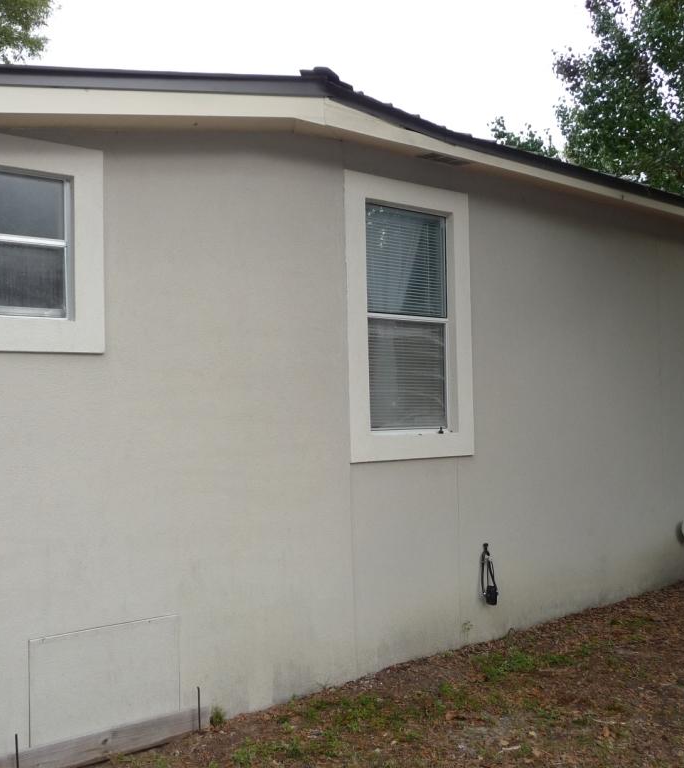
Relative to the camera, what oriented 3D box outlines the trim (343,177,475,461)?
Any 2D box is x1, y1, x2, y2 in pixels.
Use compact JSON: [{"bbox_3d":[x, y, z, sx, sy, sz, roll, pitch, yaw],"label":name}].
[{"bbox_3d":[0.434,-0.417,5.473,1.060,1.820,0.110,0,-2,-36],"label":"trim"}]

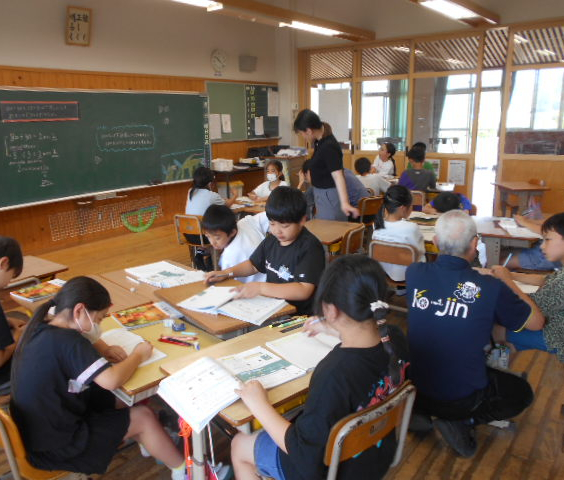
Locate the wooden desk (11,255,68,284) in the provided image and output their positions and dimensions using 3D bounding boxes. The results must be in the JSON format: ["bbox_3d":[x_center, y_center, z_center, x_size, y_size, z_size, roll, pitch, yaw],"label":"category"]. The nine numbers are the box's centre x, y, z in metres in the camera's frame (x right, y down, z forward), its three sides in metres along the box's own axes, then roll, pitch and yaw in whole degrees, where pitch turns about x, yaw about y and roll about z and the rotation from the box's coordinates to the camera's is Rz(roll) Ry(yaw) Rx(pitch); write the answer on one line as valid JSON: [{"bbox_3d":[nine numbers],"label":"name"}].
[{"bbox_3d":[-1.555,0.532,2.678,0.439,0.694,0.632,10,18,37],"label":"wooden desk"}]

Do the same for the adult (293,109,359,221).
[{"bbox_3d":[0.370,-0.337,4.141,0.510,1.550,0.469,-1,14,0],"label":"adult"}]

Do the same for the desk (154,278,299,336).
[{"bbox_3d":[-0.266,0.598,2.253,0.420,0.685,0.610,-12,18,-35],"label":"desk"}]

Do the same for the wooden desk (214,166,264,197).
[{"bbox_3d":[-0.680,-0.800,7.840,0.550,0.710,0.950,10,18,38],"label":"wooden desk"}]

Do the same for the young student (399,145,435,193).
[{"bbox_3d":[1.416,-0.401,4.955,0.420,1.165,0.620,5,16,23],"label":"young student"}]

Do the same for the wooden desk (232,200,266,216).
[{"bbox_3d":[-0.209,0.015,4.505,0.610,0.660,0.420,2,15,12],"label":"wooden desk"}]

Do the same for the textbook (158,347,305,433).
[{"bbox_3d":[-0.165,0.429,1.524,0.408,0.061,0.265,-13,19,-39],"label":"textbook"}]

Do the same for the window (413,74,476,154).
[{"bbox_3d":[2.471,-1.919,7.399,0.981,1.165,0.061,9,18,36],"label":"window"}]

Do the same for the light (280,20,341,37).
[{"bbox_3d":[0.426,-2.934,6.656,0.220,0.100,1.220,9,18,36],"label":"light"}]

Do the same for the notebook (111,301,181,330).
[{"bbox_3d":[-0.581,0.330,2.071,0.245,0.015,0.205,-10,16,-30],"label":"notebook"}]

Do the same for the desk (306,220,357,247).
[{"bbox_3d":[0.287,0.241,3.705,0.450,0.660,0.660,7,17,31],"label":"desk"}]

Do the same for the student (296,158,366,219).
[{"bbox_3d":[0.513,-0.251,4.755,0.765,1.071,0.428,7,17,30],"label":"student"}]

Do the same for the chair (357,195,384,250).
[{"bbox_3d":[0.751,-0.093,4.699,0.370,0.730,0.450,-10,17,-29],"label":"chair"}]

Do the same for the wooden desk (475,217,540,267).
[{"bbox_3d":[1.667,0.238,3.532,0.418,0.673,0.622,5,16,25],"label":"wooden desk"}]

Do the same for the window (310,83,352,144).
[{"bbox_3d":[0.838,-2.136,8.306,0.880,1.130,0.060,10,18,38],"label":"window"}]

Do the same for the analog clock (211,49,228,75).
[{"bbox_3d":[-0.951,-2.719,7.313,0.061,0.347,0.347,9,18,36],"label":"analog clock"}]

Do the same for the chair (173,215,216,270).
[{"bbox_3d":[-0.621,0.113,4.035,0.370,0.730,0.450,4,16,20],"label":"chair"}]

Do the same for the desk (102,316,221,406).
[{"bbox_3d":[-0.526,0.710,1.940,0.450,0.660,0.650,-15,19,-42],"label":"desk"}]

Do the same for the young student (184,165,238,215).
[{"bbox_3d":[-0.545,-0.094,4.232,0.428,1.081,0.673,12,19,41],"label":"young student"}]

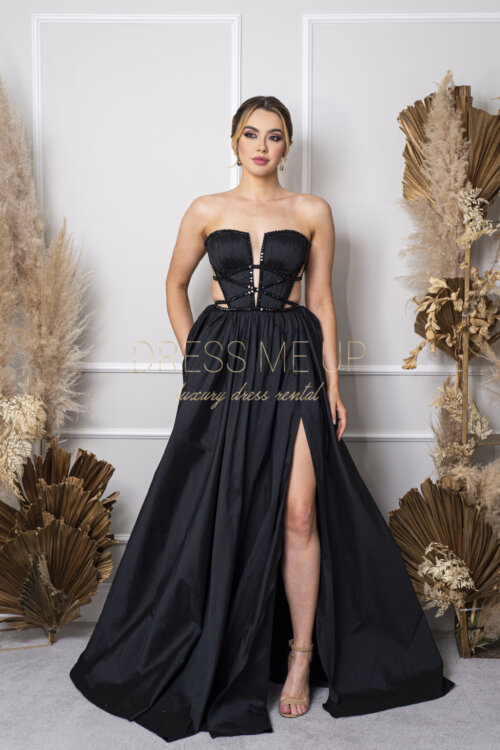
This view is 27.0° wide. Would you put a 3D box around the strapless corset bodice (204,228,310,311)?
[{"bbox_3d":[0.022,-0.307,3.030,0.305,0.240,0.220,0,6,1],"label":"strapless corset bodice"}]

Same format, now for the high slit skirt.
[{"bbox_3d":[0.038,0.382,3.159,1.212,1.197,0.700,0,5,0],"label":"high slit skirt"}]

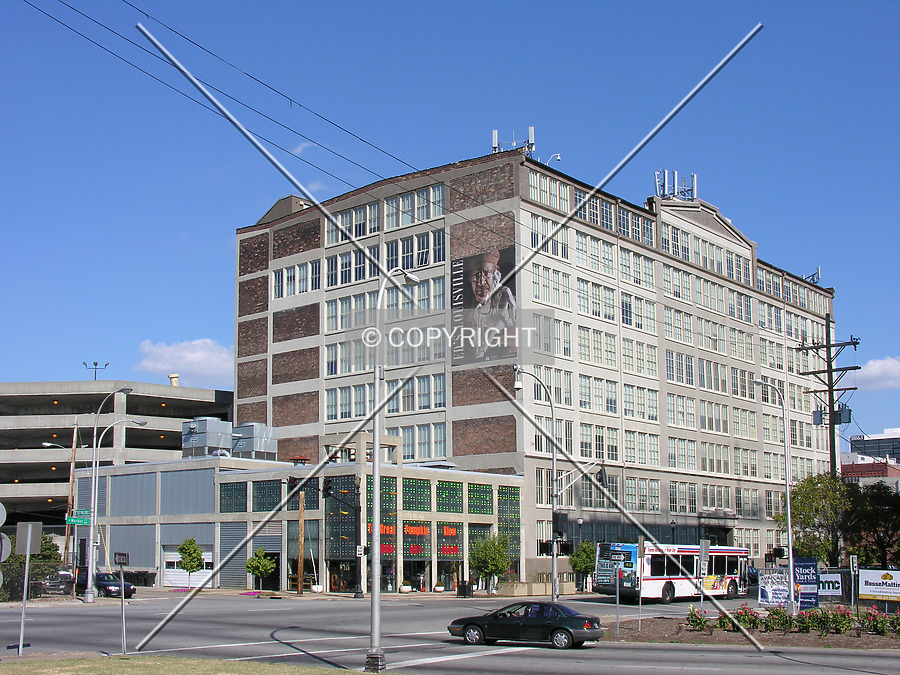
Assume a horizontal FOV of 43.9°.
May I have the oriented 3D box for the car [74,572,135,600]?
[{"bbox_3d":[-19.517,14.000,63.280,4.500,1.420,1.760,-10,-15,44],"label":"car"}]

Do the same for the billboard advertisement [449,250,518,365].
[{"bbox_3d":[2.658,-2.362,88.722,6.605,8.837,0.120,-9,-14,39],"label":"billboard advertisement"}]

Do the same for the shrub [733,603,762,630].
[{"bbox_3d":[8.749,8.232,32.963,0.882,0.829,0.882,-3,-11,14],"label":"shrub"}]

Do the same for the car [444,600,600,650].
[{"bbox_3d":[2.260,8.537,33.495,4.480,1.370,1.700,-4,-11,20],"label":"car"}]

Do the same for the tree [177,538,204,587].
[{"bbox_3d":[-17.929,15.676,77.558,1.934,3.660,1.934,2,-11,-13],"label":"tree"}]

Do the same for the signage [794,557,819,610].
[{"bbox_3d":[16.263,11.245,51.000,1.220,2.400,0.120,1,-10,-5],"label":"signage"}]

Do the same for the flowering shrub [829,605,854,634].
[{"bbox_3d":[12.554,9.050,35.850,0.792,0.919,0.792,0,-11,0],"label":"flowering shrub"}]

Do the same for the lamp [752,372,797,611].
[{"bbox_3d":[13.804,6.728,47.930,1.800,10.080,0.500,-7,-13,36],"label":"lamp"}]

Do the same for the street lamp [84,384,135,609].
[{"bbox_3d":[-17.220,7.964,57.176,2.200,10.870,0.500,9,-13,-39],"label":"street lamp"}]

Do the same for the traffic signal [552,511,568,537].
[{"bbox_3d":[4.301,7.232,43.418,0.420,0.930,0.450,-9,-14,39],"label":"traffic signal"}]

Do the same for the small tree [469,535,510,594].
[{"bbox_3d":[2.372,13.462,66.300,2.500,3.500,2.500,0,-10,0],"label":"small tree"}]

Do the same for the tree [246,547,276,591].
[{"bbox_3d":[-10.979,13.473,65.119,1.747,2.555,1.747,0,-11,0],"label":"tree"}]

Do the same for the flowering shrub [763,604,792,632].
[{"bbox_3d":[10.692,9.158,36.500,0.980,0.920,0.980,0,-10,0],"label":"flowering shrub"}]

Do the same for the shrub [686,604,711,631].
[{"bbox_3d":[8.273,9.329,37.218,0.799,0.825,0.799,0,-11,0],"label":"shrub"}]

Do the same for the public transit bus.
[{"bbox_3d":[12.297,12.693,60.378,2.600,2.980,12.240,-9,-15,39],"label":"public transit bus"}]

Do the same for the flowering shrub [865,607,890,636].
[{"bbox_3d":[13.574,9.018,35.500,0.830,0.920,0.830,0,-10,0],"label":"flowering shrub"}]

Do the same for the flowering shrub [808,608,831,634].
[{"bbox_3d":[11.812,9.086,35.740,0.703,0.792,0.703,0,-11,0],"label":"flowering shrub"}]

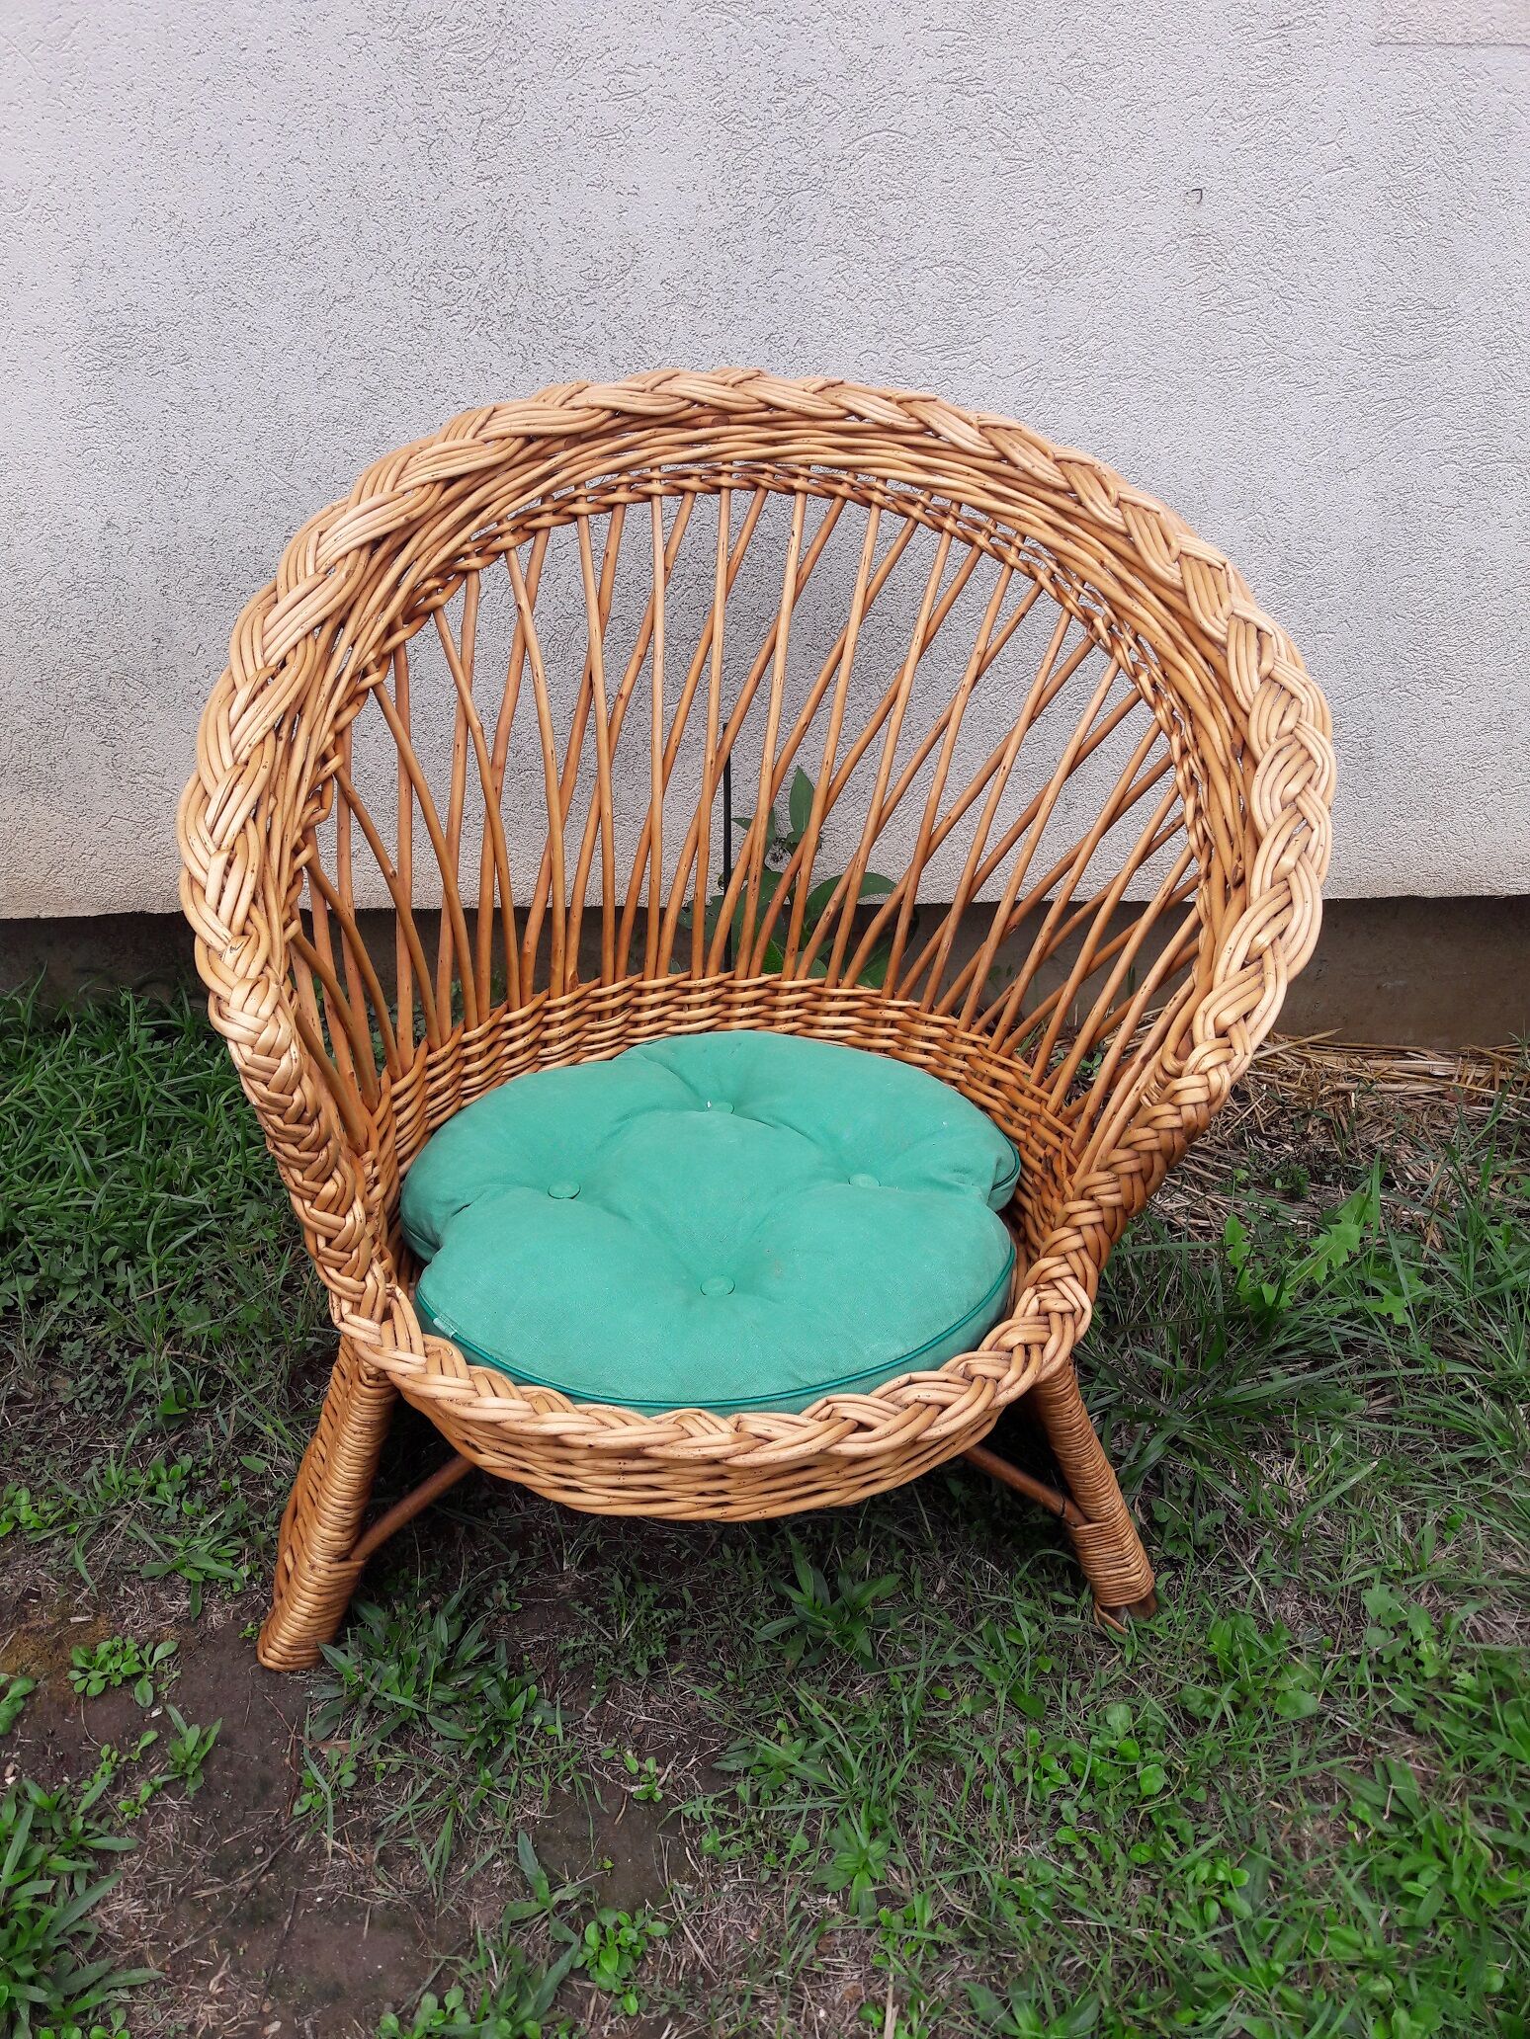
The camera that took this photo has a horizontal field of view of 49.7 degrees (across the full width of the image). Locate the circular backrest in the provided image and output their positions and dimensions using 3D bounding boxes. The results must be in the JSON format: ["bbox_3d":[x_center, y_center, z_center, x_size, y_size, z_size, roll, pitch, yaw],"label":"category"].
[{"bbox_3d":[-0.010,-0.164,1.230,0.808,0.532,0.522,-3,30,-4],"label":"circular backrest"}]

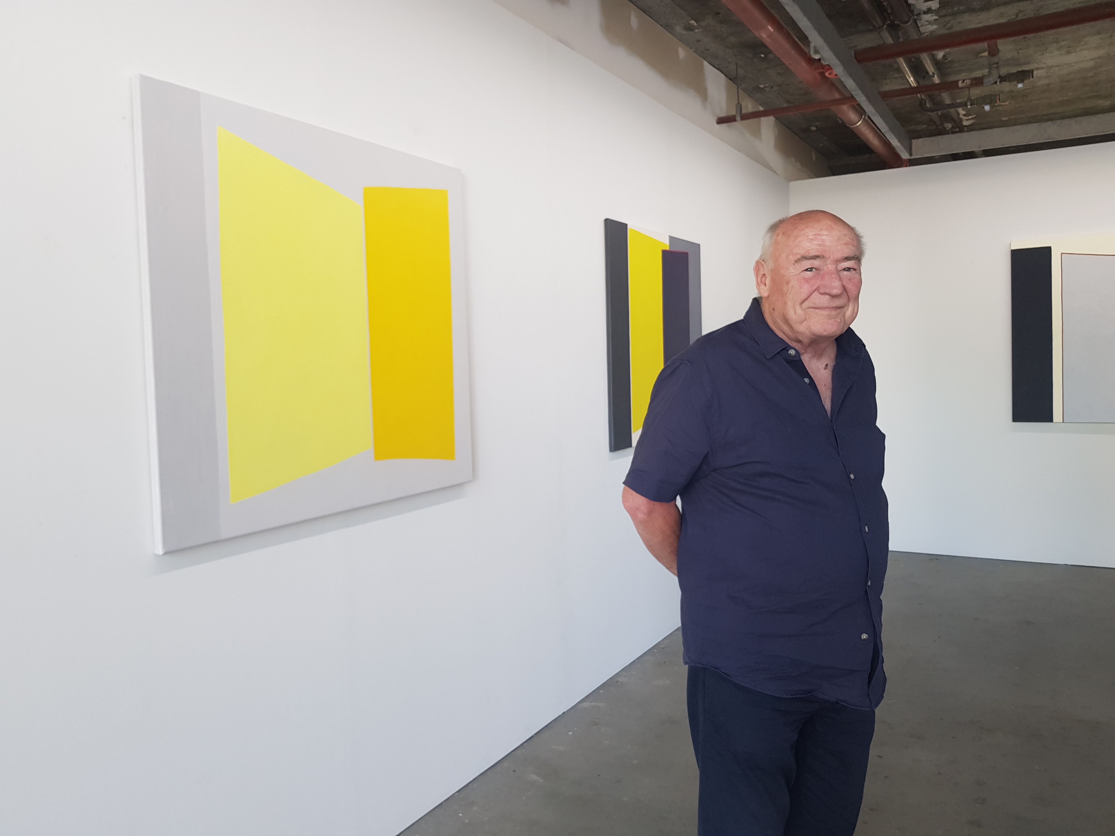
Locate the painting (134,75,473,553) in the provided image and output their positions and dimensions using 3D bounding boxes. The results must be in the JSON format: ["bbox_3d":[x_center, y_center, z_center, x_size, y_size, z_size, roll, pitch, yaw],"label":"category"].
[{"bbox_3d":[-0.607,-0.259,2.319,0.035,1.037,1.135,1,5,31],"label":"painting"}]

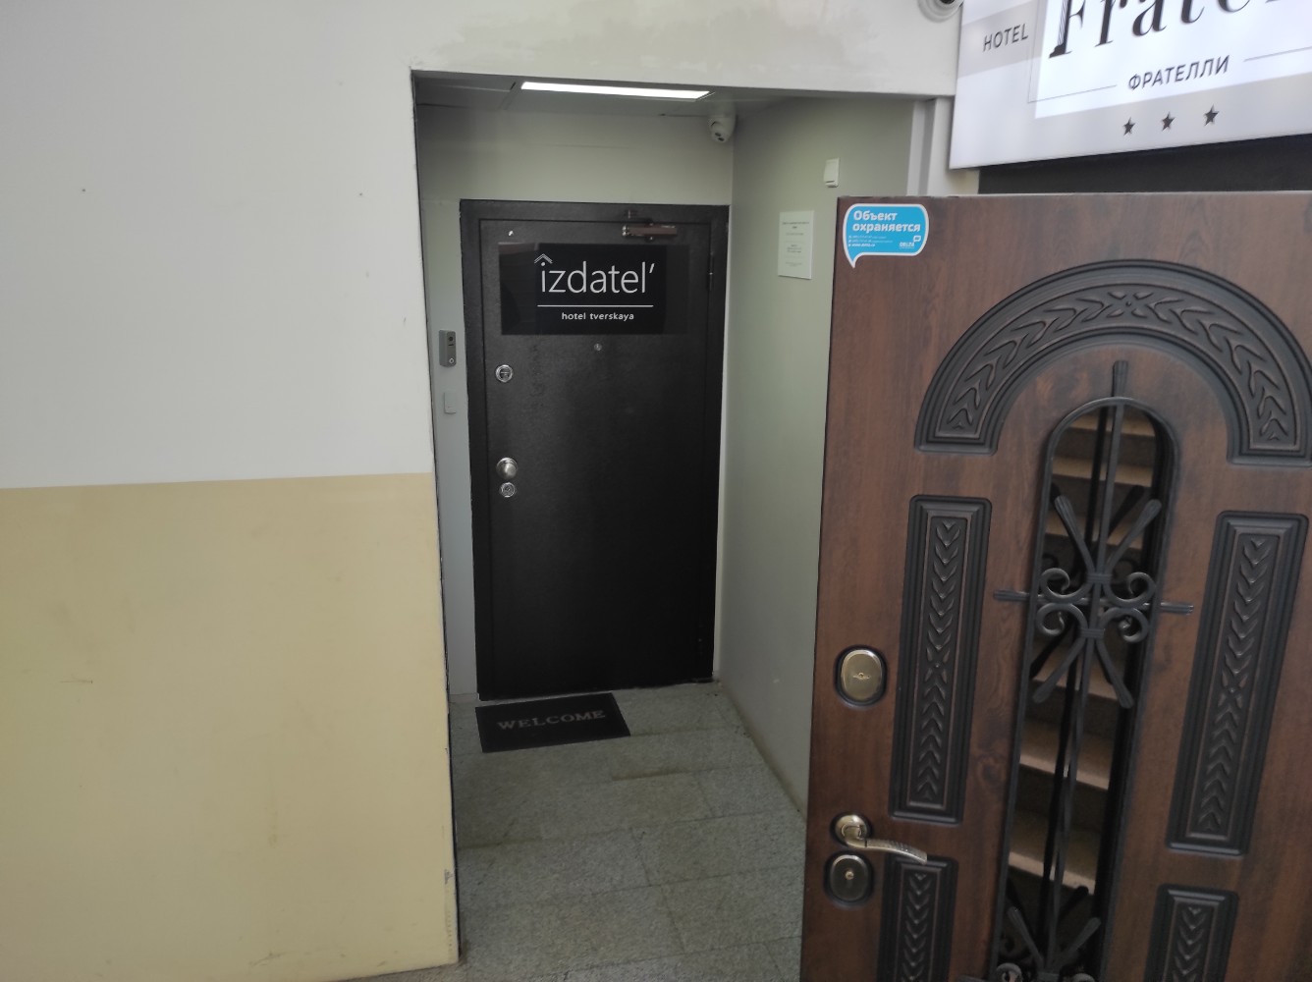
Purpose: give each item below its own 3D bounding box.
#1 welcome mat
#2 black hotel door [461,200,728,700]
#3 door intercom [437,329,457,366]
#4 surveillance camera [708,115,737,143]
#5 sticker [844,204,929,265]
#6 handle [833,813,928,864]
[{"bbox_3d":[-0.441,0.970,3.999,0.600,0.010,0.400,-3,15,-13],"label":"welcome mat"},{"bbox_3d":[-0.247,-0.127,4.034,1.071,2.103,0.100,-3,15,-13],"label":"black hotel door"},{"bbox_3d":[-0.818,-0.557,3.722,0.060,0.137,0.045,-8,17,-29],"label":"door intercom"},{"bbox_3d":[0.261,-1.419,3.717,0.110,0.100,0.110,1,14,1],"label":"surveillance camera"},{"bbox_3d":[0.325,-0.361,1.339,0.117,0.084,0.002,3,16,11],"label":"sticker"},{"bbox_3d":[0.371,0.581,1.565,0.146,0.055,0.058,3,16,11],"label":"handle"}]

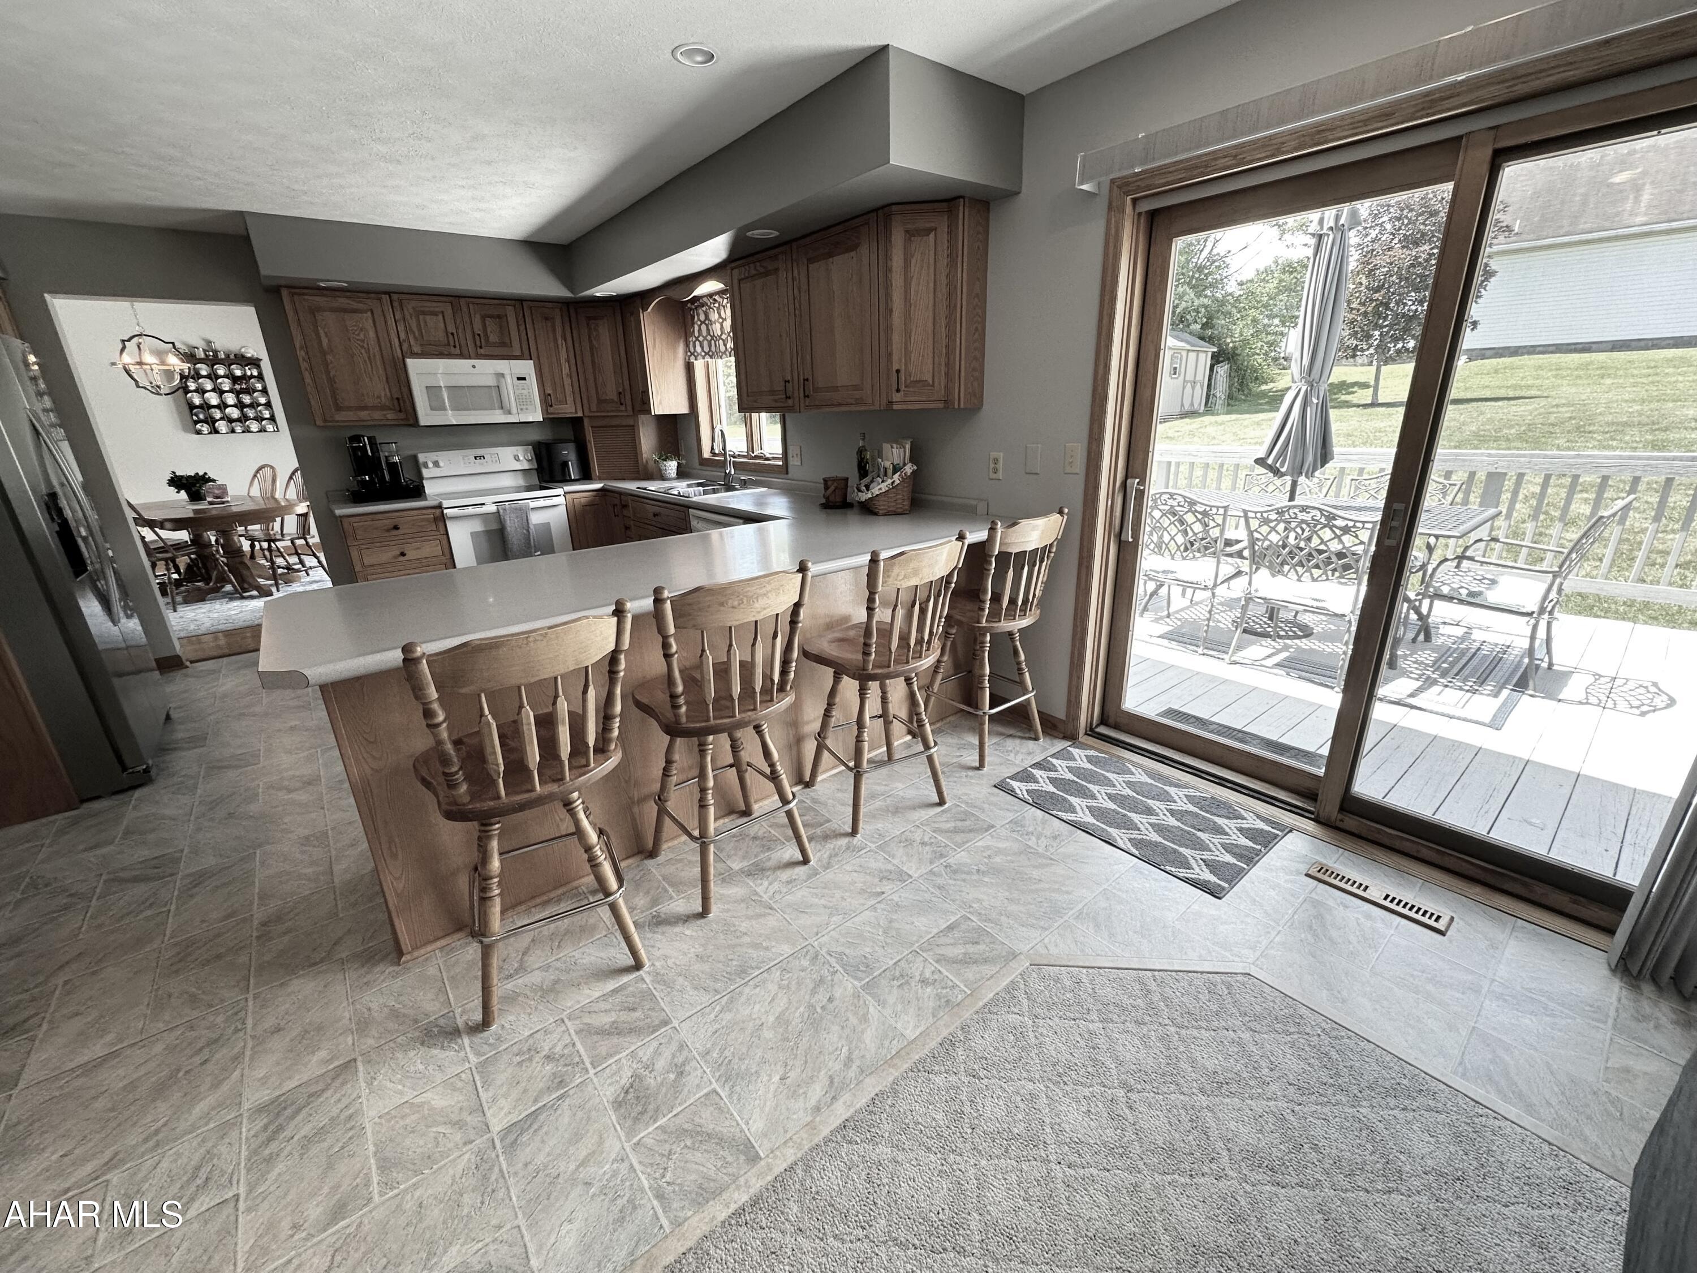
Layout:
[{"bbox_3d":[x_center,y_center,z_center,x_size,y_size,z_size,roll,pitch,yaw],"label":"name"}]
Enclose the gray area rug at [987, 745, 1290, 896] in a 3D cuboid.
[{"bbox_3d":[1.025,0.608,2.464,0.505,0.012,0.830,-16,24,-35],"label":"gray area rug"}]

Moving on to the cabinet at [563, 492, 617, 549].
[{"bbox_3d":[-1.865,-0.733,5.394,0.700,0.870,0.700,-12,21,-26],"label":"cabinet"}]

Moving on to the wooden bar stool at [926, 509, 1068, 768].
[{"bbox_3d":[0.556,-0.021,2.794,0.440,1.020,0.470,-15,22,-32],"label":"wooden bar stool"}]

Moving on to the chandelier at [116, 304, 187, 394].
[{"bbox_3d":[-5.628,-2.313,5.498,0.470,0.750,0.470,-16,23,-36],"label":"chandelier"}]

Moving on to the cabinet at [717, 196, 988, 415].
[{"bbox_3d":[-0.038,-1.474,3.258,0.340,0.760,1.480,-16,24,-35],"label":"cabinet"}]

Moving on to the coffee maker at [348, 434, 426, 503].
[{"bbox_3d":[-3.058,-1.100,4.471,0.390,0.415,0.320,-16,23,-36],"label":"coffee maker"}]

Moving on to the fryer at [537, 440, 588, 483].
[{"bbox_3d":[-2.184,-1.318,5.186,0.240,0.285,0.300,-16,24,-35],"label":"fryer"}]

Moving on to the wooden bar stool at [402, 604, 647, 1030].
[{"bbox_3d":[-0.795,0.397,1.737,0.460,1.020,0.460,-16,24,-35],"label":"wooden bar stool"}]

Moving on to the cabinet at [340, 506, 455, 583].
[{"bbox_3d":[-2.996,-0.423,4.600,0.540,0.870,0.620,-16,24,-35],"label":"cabinet"}]

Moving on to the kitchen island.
[{"bbox_3d":[-0.495,0.129,2.653,2.530,0.915,1.040,-16,23,-36],"label":"kitchen island"}]

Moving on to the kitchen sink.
[{"bbox_3d":[-0.980,-0.898,4.555,0.540,0.190,0.860,-16,23,-36],"label":"kitchen sink"}]

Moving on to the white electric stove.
[{"bbox_3d":[-2.491,-0.716,4.916,0.760,1.180,0.670,-16,24,-35],"label":"white electric stove"}]

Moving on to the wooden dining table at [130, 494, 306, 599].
[{"bbox_3d":[-5.547,-0.772,6.108,2.200,0.760,1.120,10,23,33],"label":"wooden dining table"}]

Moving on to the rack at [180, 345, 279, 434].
[{"bbox_3d":[-6.686,-2.629,7.396,0.700,0.830,0.130,-16,23,-36],"label":"rack"}]

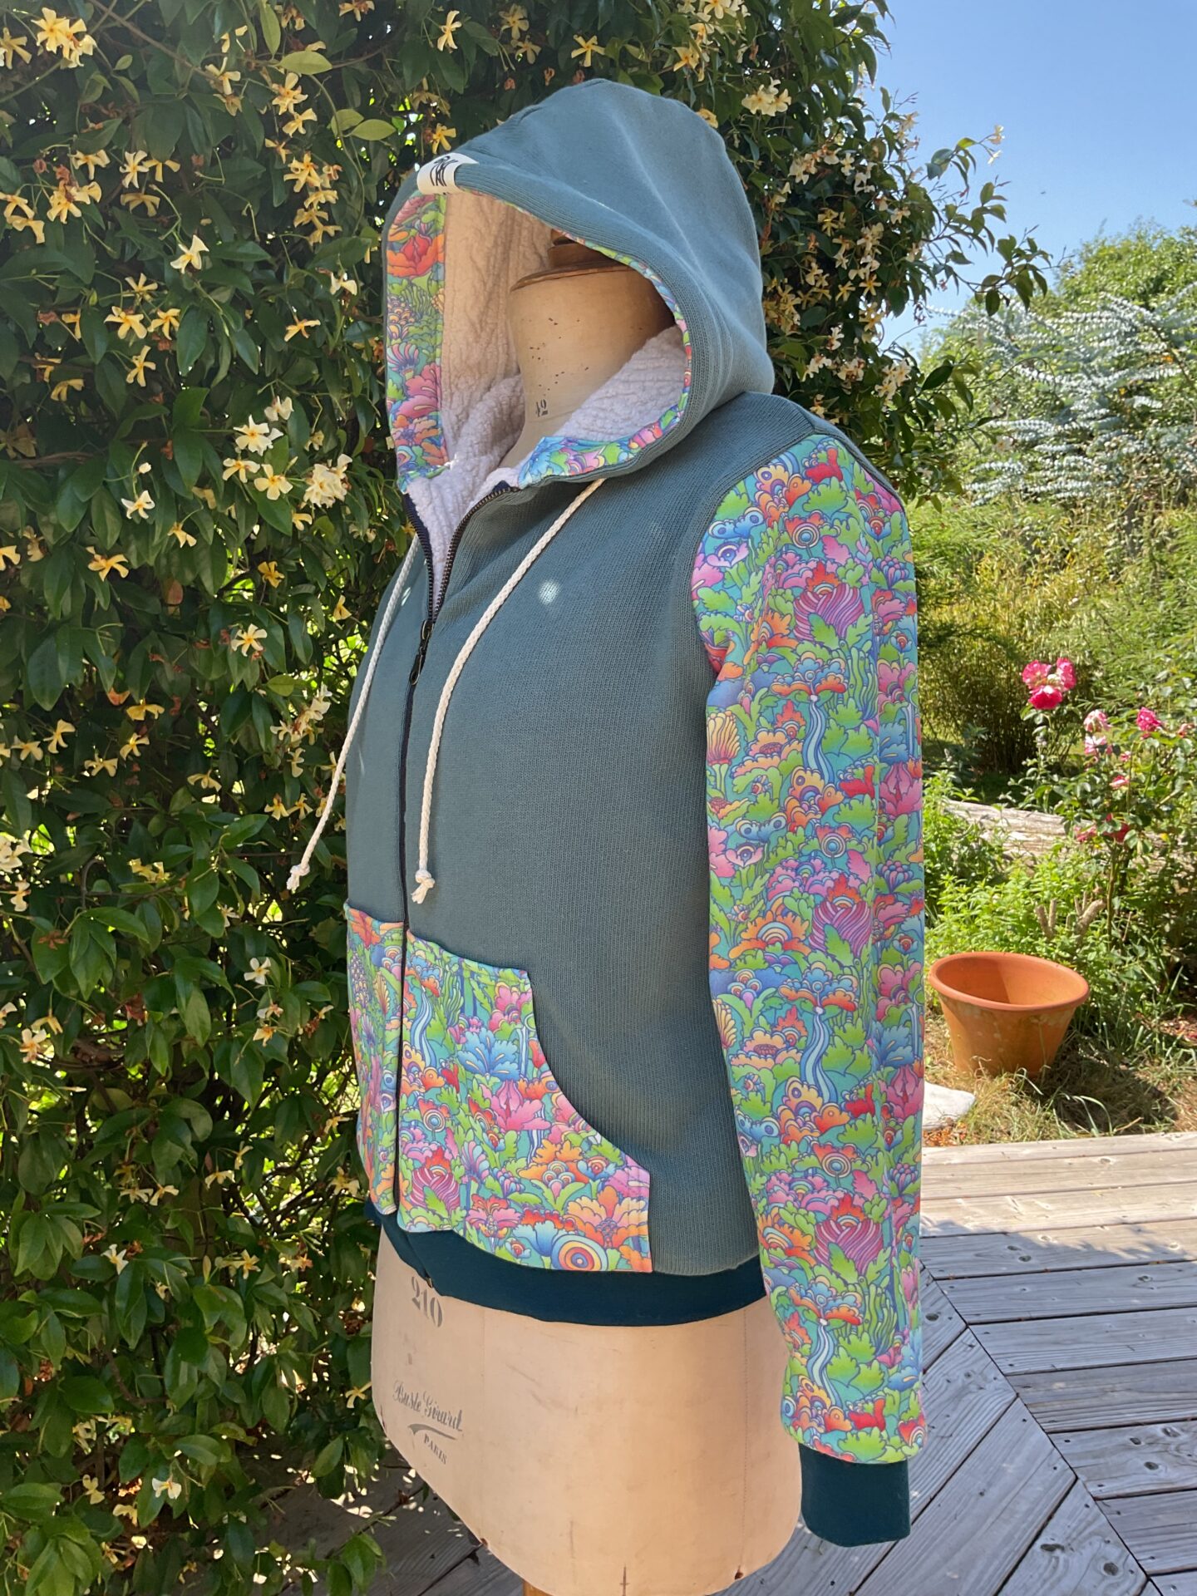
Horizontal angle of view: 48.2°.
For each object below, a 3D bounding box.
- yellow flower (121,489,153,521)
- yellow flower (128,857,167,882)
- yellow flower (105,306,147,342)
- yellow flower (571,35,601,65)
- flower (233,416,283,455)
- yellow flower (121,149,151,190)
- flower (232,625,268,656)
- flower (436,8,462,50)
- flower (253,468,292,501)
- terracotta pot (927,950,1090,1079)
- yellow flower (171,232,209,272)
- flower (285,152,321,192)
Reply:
[{"bbox_3d":[-0.403,-0.255,1.169,0.027,0.029,0.019,-3,10,-18],"label":"yellow flower"},{"bbox_3d":[-0.415,0.066,1.231,0.036,0.022,0.025,-2,-21,-12],"label":"yellow flower"},{"bbox_3d":[-0.395,-0.396,1.119,0.033,0.026,0.019,-3,10,-18],"label":"yellow flower"},{"bbox_3d":[-0.011,-0.691,1.236,0.029,0.022,0.019,0,10,0],"label":"yellow flower"},{"bbox_3d":[-0.304,-0.323,1.193,0.042,0.033,0.020,-1,-6,-6],"label":"flower"},{"bbox_3d":[-0.381,-0.517,1.101,0.026,0.033,0.020,-6,9,-28],"label":"yellow flower"},{"bbox_3d":[-0.308,-0.140,1.183,0.030,0.030,0.019,-3,10,-14],"label":"flower"},{"bbox_3d":[-0.133,-0.686,1.193,0.024,0.036,0.020,-10,12,-40],"label":"flower"},{"bbox_3d":[-0.284,-0.274,1.170,0.032,0.028,0.019,-2,10,-13],"label":"flower"},{"bbox_3d":[1.084,0.608,3.576,0.400,0.260,0.400,0,12,0],"label":"terracotta pot"},{"bbox_3d":[-0.342,-0.456,1.119,0.032,0.027,0.019,-3,10,-16],"label":"yellow flower"},{"bbox_3d":[-0.251,-0.532,1.138,0.030,0.026,0.024,-2,10,-12],"label":"flower"}]

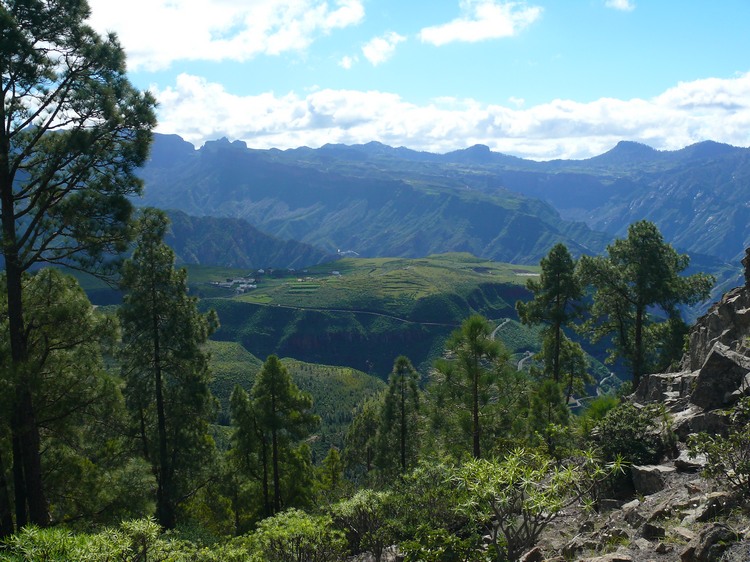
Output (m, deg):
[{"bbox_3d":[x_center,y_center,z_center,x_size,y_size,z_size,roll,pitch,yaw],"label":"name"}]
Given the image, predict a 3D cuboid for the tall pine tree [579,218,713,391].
[{"bbox_3d":[14.600,1.370,40.440,7.090,9.170,6.380,0,7,0],"label":"tall pine tree"}]

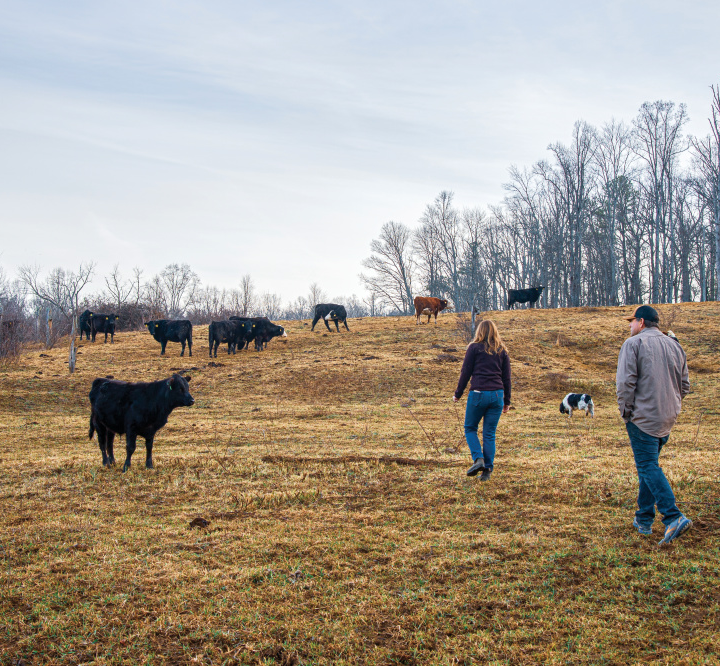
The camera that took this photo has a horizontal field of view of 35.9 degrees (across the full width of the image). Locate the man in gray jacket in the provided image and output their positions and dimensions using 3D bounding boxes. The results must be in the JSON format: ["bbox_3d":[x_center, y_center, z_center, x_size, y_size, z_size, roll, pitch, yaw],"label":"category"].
[{"bbox_3d":[2.241,0.683,8.450,0.580,1.792,0.520,0,0,-23],"label":"man in gray jacket"}]

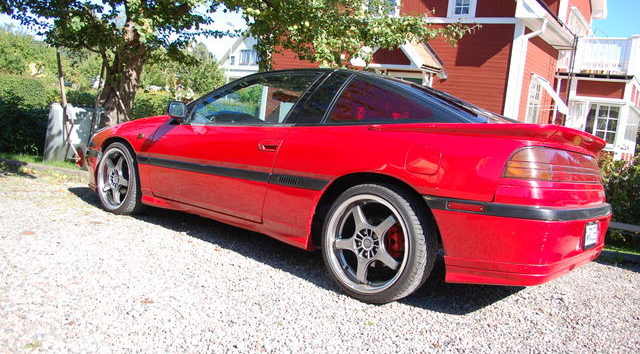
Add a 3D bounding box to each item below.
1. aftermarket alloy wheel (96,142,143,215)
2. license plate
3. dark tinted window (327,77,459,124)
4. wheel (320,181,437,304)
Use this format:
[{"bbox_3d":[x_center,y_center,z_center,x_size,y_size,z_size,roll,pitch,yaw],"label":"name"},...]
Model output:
[{"bbox_3d":[-1.639,0.026,4.061,0.615,0.615,0.220,9,3,37],"label":"aftermarket alloy wheel"},{"bbox_3d":[1.469,0.316,2.590,0.020,0.115,0.520,5,1,37],"label":"license plate"},{"bbox_3d":[0.421,-0.418,2.600,0.803,0.348,0.050,6,-23,34],"label":"dark tinted window"},{"bbox_3d":[0.310,0.351,2.578,0.615,0.615,0.220,9,3,37],"label":"wheel"}]

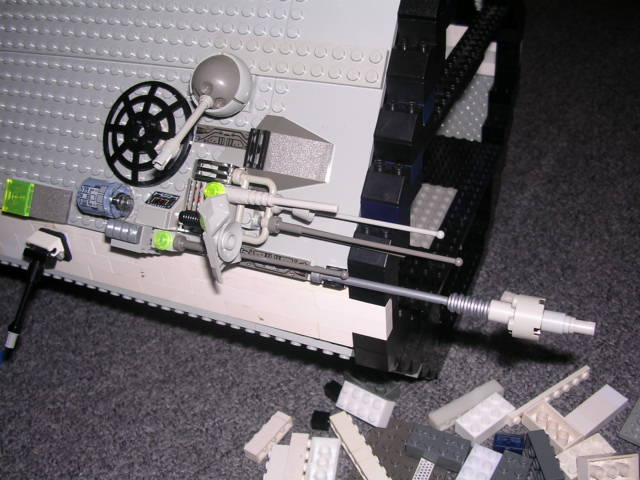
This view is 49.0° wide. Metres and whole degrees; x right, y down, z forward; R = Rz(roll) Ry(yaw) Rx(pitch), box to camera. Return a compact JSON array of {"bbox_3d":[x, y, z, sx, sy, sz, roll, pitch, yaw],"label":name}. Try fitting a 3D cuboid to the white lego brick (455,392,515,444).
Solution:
[{"bbox_3d":[0.096,0.104,0.408,0.032,0.011,0.016,-28,41,-22],"label":"white lego brick"}]

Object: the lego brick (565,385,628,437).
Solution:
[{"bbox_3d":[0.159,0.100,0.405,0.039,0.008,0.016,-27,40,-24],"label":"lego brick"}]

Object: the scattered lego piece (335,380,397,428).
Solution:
[{"bbox_3d":[0.027,0.098,0.422,0.032,0.011,0.016,17,83,40],"label":"scattered lego piece"}]

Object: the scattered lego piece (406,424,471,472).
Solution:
[{"bbox_3d":[0.067,0.118,0.397,0.032,0.011,0.016,12,38,24],"label":"scattered lego piece"}]

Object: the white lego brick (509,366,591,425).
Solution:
[{"bbox_3d":[0.137,0.093,0.420,0.064,0.008,0.005,-24,46,-20],"label":"white lego brick"}]

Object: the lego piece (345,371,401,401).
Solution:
[{"bbox_3d":[0.033,0.089,0.444,0.032,0.011,0.016,25,47,37],"label":"lego piece"}]

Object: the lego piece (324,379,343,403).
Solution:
[{"bbox_3d":[0.009,0.095,0.441,0.008,0.010,0.008,-35,44,-31],"label":"lego piece"}]

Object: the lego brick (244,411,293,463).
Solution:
[{"bbox_3d":[-0.031,0.117,0.419,0.011,0.008,0.032,21,47,31],"label":"lego brick"}]

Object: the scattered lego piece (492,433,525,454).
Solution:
[{"bbox_3d":[0.106,0.115,0.394,0.016,0.010,0.008,3,37,15],"label":"scattered lego piece"}]

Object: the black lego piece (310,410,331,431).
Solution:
[{"bbox_3d":[0.000,0.110,0.425,0.010,0.008,0.008,4,38,16],"label":"black lego piece"}]

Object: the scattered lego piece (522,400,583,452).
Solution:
[{"bbox_3d":[0.132,0.108,0.396,0.016,0.011,0.032,-23,35,-20],"label":"scattered lego piece"}]

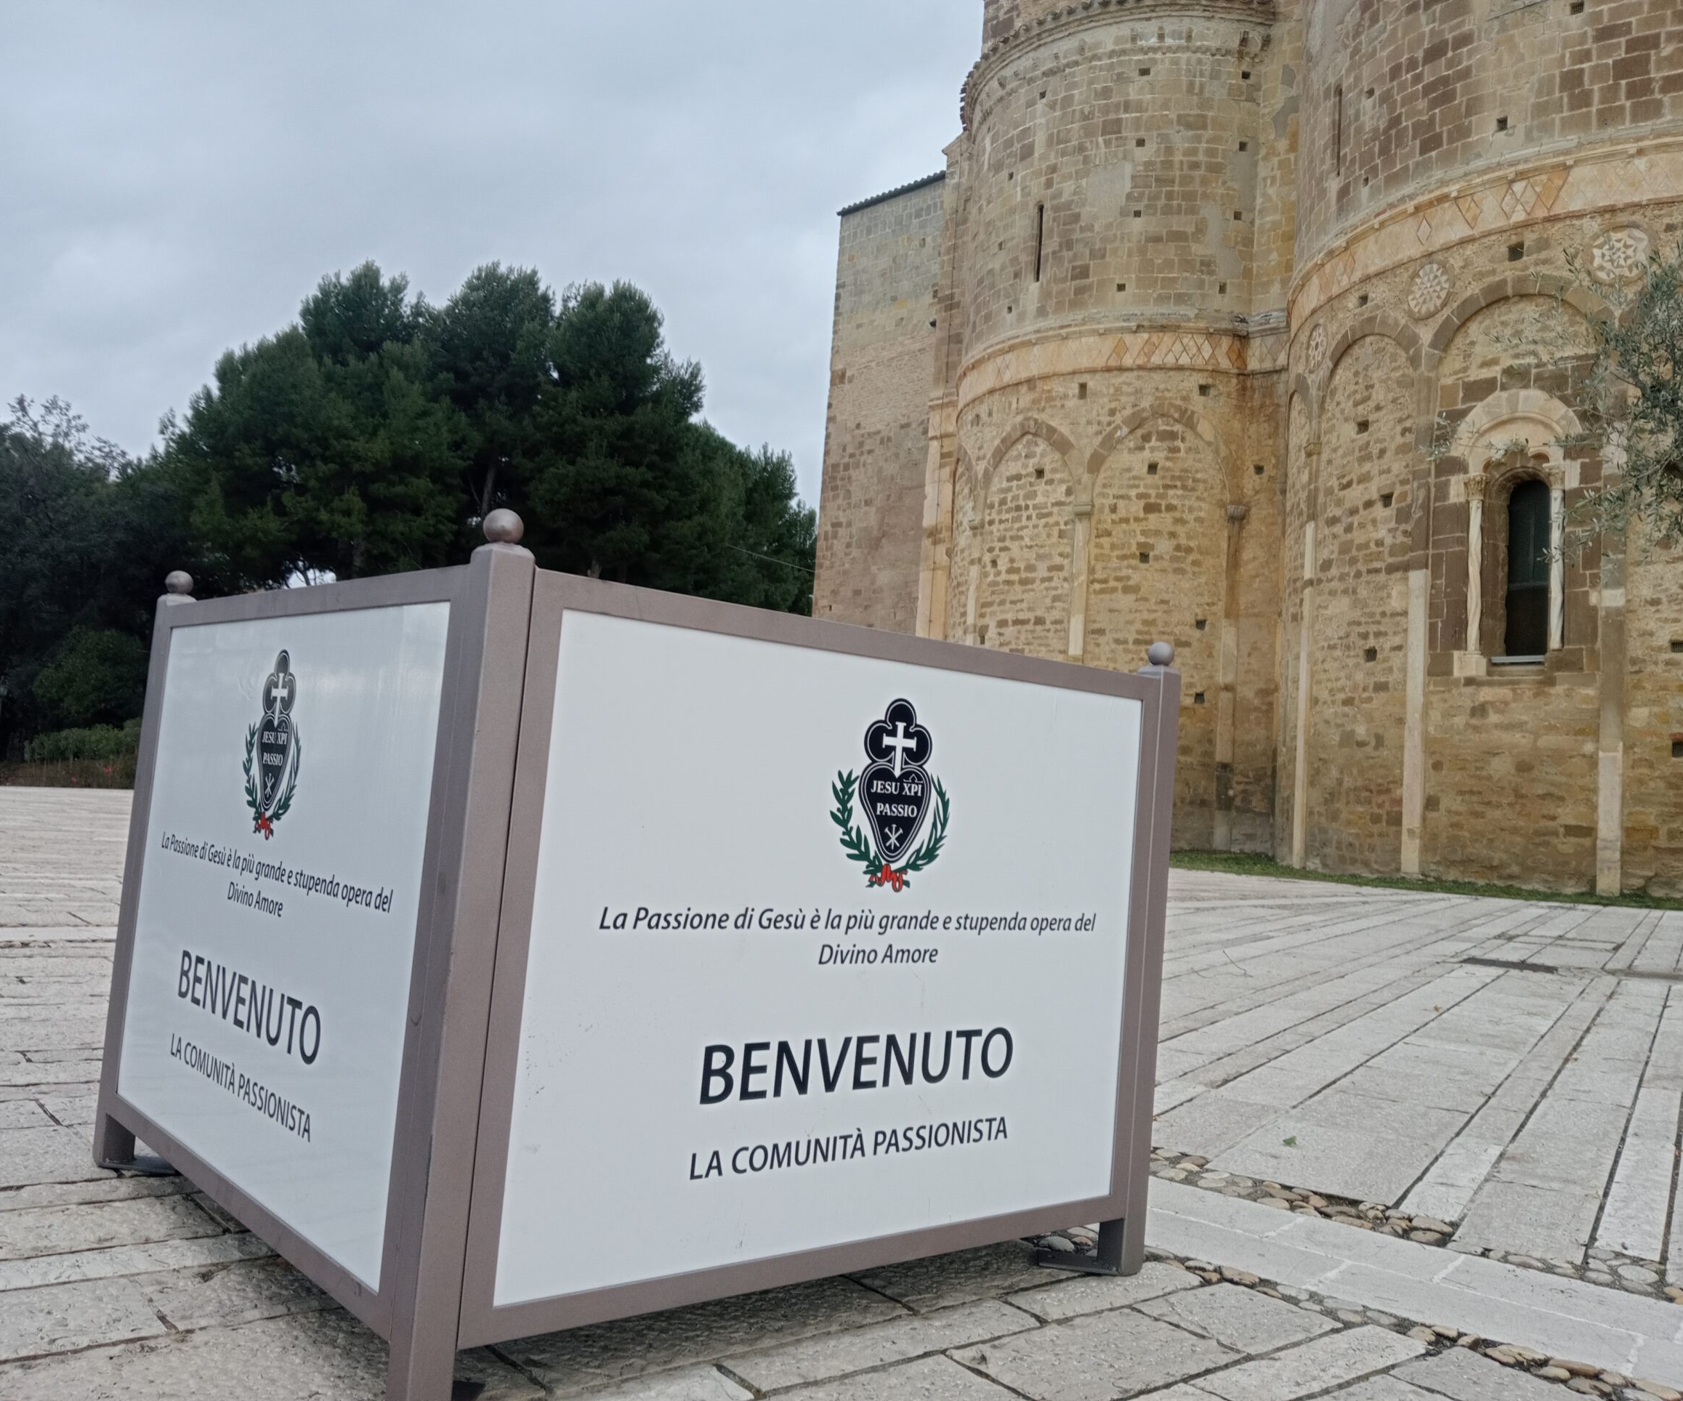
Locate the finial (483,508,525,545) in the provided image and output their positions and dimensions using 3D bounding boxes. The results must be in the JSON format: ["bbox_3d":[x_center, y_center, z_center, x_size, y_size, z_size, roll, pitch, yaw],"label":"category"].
[{"bbox_3d":[-0.473,-0.242,2.112,0.055,0.052,0.055,9,-6,-40],"label":"finial"}]

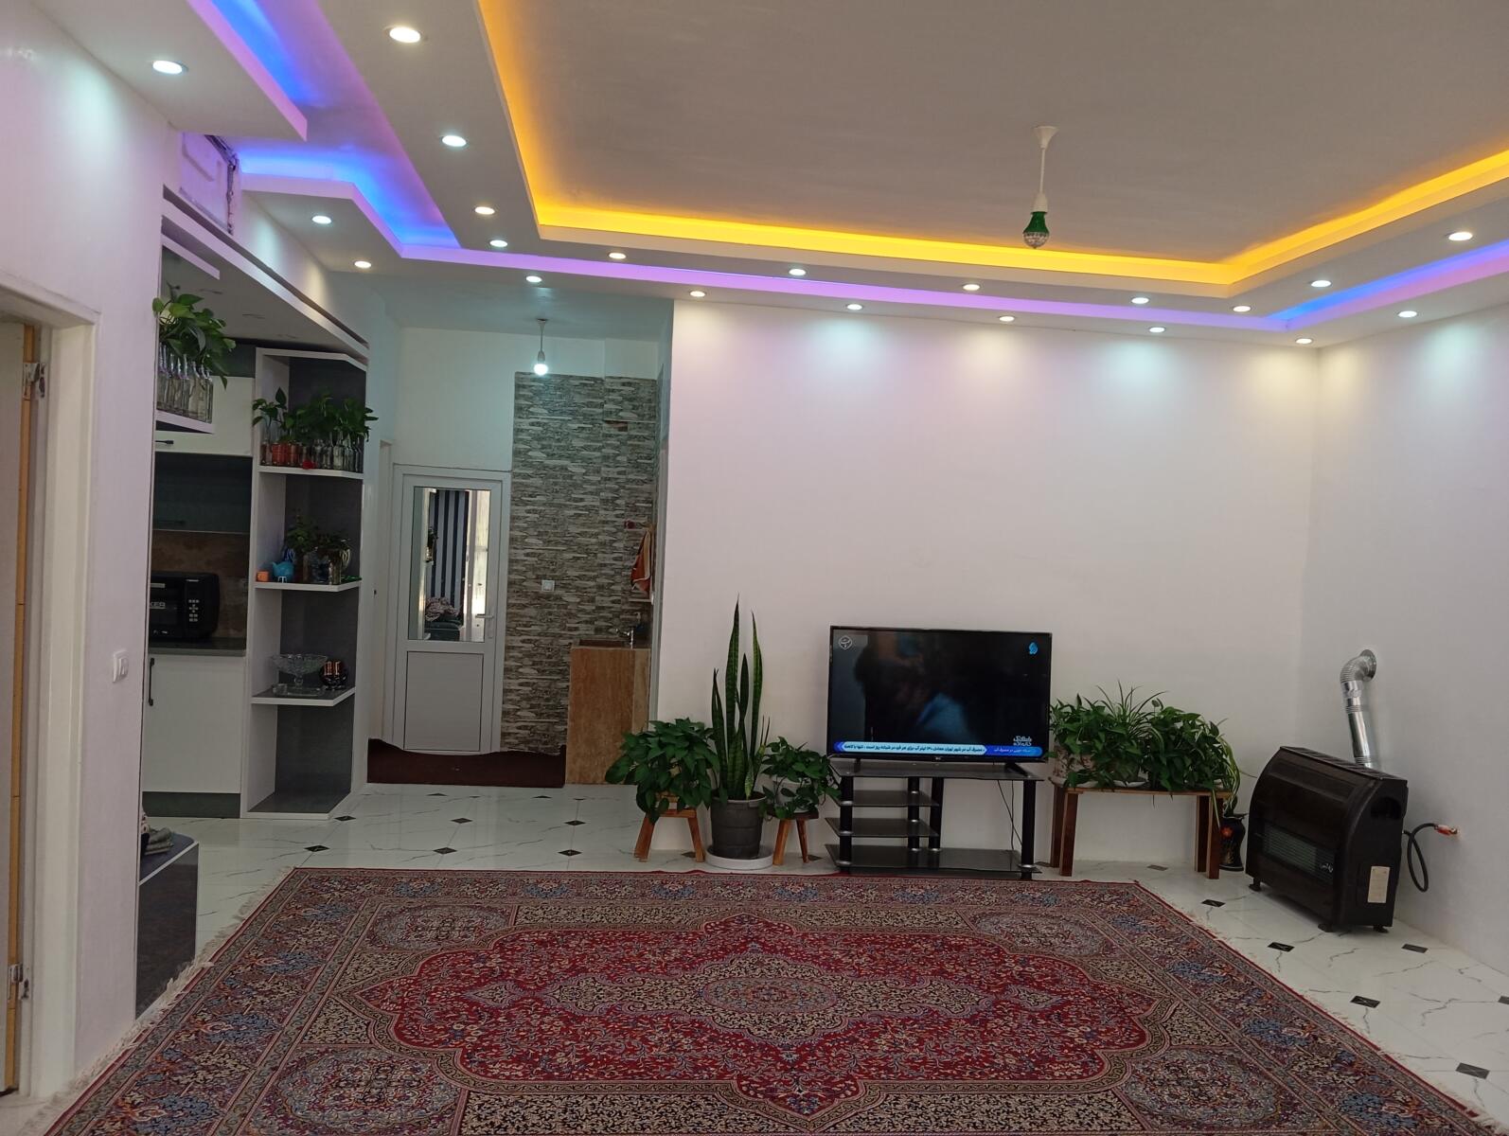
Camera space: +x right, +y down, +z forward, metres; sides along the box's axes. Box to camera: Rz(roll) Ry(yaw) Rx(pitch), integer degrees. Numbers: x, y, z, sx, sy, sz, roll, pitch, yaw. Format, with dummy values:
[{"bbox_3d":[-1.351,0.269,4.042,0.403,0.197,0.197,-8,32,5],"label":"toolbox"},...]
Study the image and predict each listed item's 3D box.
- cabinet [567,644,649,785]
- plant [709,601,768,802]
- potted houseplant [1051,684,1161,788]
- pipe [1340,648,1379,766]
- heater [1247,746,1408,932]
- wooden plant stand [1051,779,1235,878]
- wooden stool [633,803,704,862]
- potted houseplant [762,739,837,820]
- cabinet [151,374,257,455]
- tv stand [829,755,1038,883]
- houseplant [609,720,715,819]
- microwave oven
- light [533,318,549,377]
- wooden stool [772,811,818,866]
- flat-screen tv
[{"bbox_3d":[-0.941,0.912,7.860,0.490,0.840,0.520,3,2,-6],"label":"cabinet"},{"bbox_3d":[-0.076,0.685,6.014,0.270,1.070,0.270,3,2,-7],"label":"plant"},{"bbox_3d":[1.771,0.850,6.181,0.550,0.530,0.380,3,2,-7],"label":"potted houseplant"},{"bbox_3d":[2.904,0.670,5.844,0.185,0.545,0.290,3,2,-6],"label":"pipe"},{"bbox_3d":[2.647,1.251,5.706,0.310,0.690,0.740,3,2,-6],"label":"heater"},{"bbox_3d":[1.926,1.319,6.197,0.850,0.445,0.260,3,2,-6],"label":"wooden plant stand"},{"bbox_3d":[-0.421,1.295,6.014,0.345,0.265,0.210,3,2,-6],"label":"wooden stool"},{"bbox_3d":[0.221,1.035,6.025,0.350,0.410,0.320,3,2,-6],"label":"potted houseplant"},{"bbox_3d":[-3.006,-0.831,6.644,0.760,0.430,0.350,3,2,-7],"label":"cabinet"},{"bbox_3d":[0.870,1.250,6.057,0.985,0.485,0.410,3,2,-6],"label":"tv stand"},{"bbox_3d":[-0.451,0.979,5.932,0.520,0.500,0.400,3,2,-6],"label":"houseplant"},{"bbox_3d":[-3.152,0.215,6.581,0.500,0.350,0.390,3,2,-10],"label":"microwave oven"},{"bbox_3d":[-1.292,-1.329,7.404,0.085,0.350,0.085,3,2,-6],"label":"light"},{"bbox_3d":[0.191,1.335,6.055,0.225,0.245,0.220,3,2,-6],"label":"wooden stool"},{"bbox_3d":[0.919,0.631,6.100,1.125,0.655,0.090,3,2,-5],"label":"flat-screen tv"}]

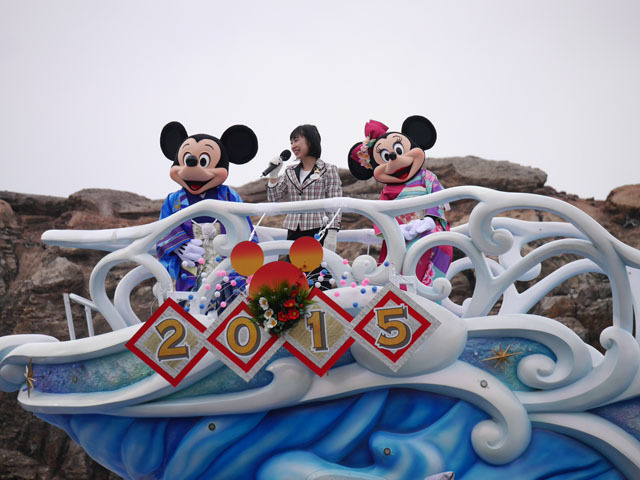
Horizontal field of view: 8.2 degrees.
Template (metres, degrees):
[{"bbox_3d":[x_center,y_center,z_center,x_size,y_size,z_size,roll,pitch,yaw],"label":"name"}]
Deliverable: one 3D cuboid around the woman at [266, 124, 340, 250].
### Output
[{"bbox_3d":[-0.102,-0.046,32.927,0.550,1.620,0.400,-5,-6,27],"label":"woman"}]

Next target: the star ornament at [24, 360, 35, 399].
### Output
[{"bbox_3d":[-2.130,1.015,32.800,0.075,0.290,0.210,-2,-5,-11],"label":"star ornament"}]

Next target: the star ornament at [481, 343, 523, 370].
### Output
[{"bbox_3d":[1.306,0.838,32.200,0.300,0.210,0.090,-3,-5,3],"label":"star ornament"}]

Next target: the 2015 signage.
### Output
[{"bbox_3d":[-0.258,0.676,32.000,2.260,0.680,0.080,-4,-5,2],"label":"2015 signage"}]

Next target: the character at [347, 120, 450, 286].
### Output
[{"bbox_3d":[0.606,-0.110,32.926,0.760,1.640,0.580,-2,-5,-2],"label":"character"}]

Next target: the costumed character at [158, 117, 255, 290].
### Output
[{"bbox_3d":[-0.810,-0.075,32.927,0.750,1.620,0.580,-3,-5,7],"label":"costumed character"}]

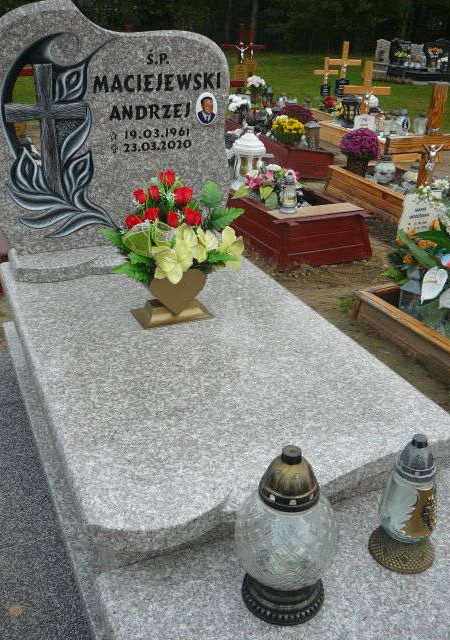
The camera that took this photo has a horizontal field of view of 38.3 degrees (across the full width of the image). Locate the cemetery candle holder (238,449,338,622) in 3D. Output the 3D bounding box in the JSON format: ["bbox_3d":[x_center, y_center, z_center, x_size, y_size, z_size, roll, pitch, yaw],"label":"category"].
[{"bbox_3d":[0.110,0.363,1.151,0.183,0.321,0.183,1,25,0],"label":"cemetery candle holder"}]

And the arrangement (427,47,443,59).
[{"bbox_3d":[5.693,-7.234,17.500,0.419,0.331,0.335,-5,25,-14],"label":"arrangement"}]

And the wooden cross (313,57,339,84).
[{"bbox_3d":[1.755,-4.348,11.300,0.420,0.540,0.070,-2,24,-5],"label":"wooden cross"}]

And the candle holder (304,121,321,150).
[{"bbox_3d":[0.845,-1.794,6.283,0.155,0.257,0.155,-3,25,-9],"label":"candle holder"}]

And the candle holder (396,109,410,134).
[{"bbox_3d":[2.049,-2.299,7.487,0.156,0.272,0.130,-5,25,-14],"label":"candle holder"}]

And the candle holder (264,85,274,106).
[{"bbox_3d":[0.663,-3.376,9.749,0.151,0.323,0.151,-5,25,-14],"label":"candle holder"}]

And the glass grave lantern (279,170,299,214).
[{"bbox_3d":[0.411,-0.822,4.140,0.125,0.261,0.125,1,25,0],"label":"glass grave lantern"}]

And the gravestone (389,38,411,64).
[{"bbox_3d":[5.243,-7.978,19.300,0.700,0.840,0.140,-10,26,-21],"label":"gravestone"}]

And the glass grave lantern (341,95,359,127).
[{"bbox_3d":[1.388,-2.297,7.058,0.185,0.345,0.185,-10,26,-21],"label":"glass grave lantern"}]

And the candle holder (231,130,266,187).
[{"bbox_3d":[0.163,-1.072,4.323,0.220,0.375,0.220,-10,26,-21],"label":"candle holder"}]

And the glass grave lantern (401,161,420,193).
[{"bbox_3d":[1.335,-1.015,4.538,0.155,0.215,0.155,-7,25,-16],"label":"glass grave lantern"}]

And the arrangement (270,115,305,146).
[{"bbox_3d":[0.586,-1.755,5.961,0.310,0.280,0.290,0,24,0],"label":"arrangement"}]

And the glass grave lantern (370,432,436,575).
[{"bbox_3d":[0.397,0.376,1.384,0.145,0.310,0.145,-15,28,-29],"label":"glass grave lantern"}]

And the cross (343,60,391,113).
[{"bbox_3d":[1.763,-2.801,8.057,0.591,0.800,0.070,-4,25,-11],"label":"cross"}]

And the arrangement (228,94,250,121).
[{"bbox_3d":[0.181,-2.763,8.447,0.274,0.317,0.274,-8,26,-18],"label":"arrangement"}]

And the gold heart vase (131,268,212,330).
[{"bbox_3d":[-0.175,-0.097,2.157,0.242,0.175,0.150,-9,27,-21],"label":"gold heart vase"}]

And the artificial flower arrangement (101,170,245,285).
[{"bbox_3d":[-0.171,-0.300,2.146,0.450,0.380,0.280,-11,26,-23],"label":"artificial flower arrangement"}]

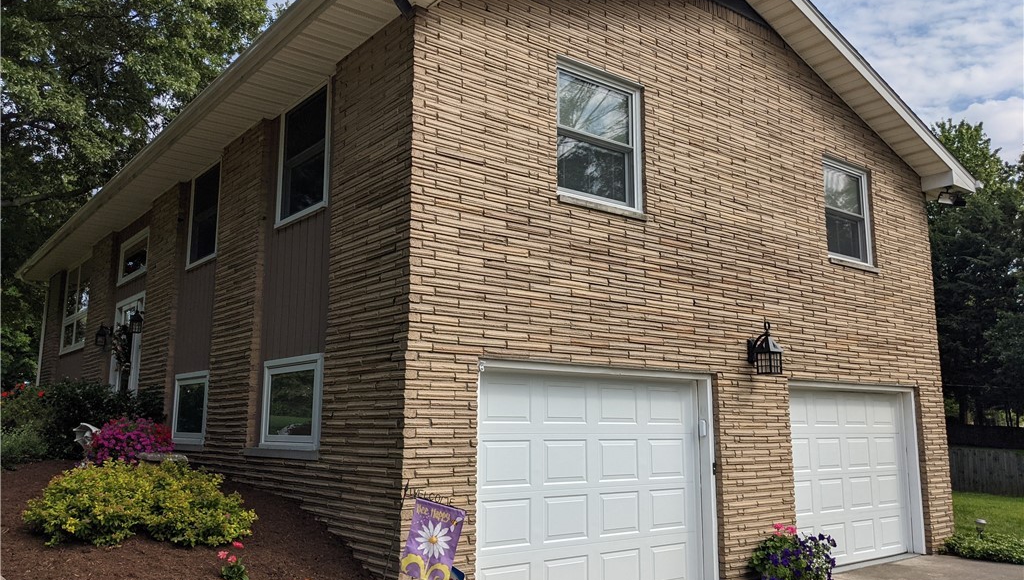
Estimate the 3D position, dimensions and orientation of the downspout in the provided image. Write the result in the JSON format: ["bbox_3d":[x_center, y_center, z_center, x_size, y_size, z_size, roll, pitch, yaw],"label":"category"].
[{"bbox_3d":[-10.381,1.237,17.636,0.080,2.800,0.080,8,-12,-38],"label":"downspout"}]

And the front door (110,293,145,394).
[{"bbox_3d":[-5.914,1.164,12.287,0.150,2.120,1.750,8,-12,-38],"label":"front door"}]

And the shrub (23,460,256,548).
[{"bbox_3d":[-2.637,1.517,5.700,1.500,0.570,1.000,4,-10,-24],"label":"shrub"}]

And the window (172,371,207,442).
[{"bbox_3d":[-3.784,1.405,9.484,0.110,0.800,1.280,8,-12,-38],"label":"window"}]

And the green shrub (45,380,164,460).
[{"bbox_3d":[-5.051,1.618,9.900,1.200,0.970,1.450,8,-12,-38],"label":"green shrub"}]

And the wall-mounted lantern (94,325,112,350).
[{"bbox_3d":[-6.622,0.771,12.947,0.260,0.450,0.200,8,-12,-38],"label":"wall-mounted lantern"}]

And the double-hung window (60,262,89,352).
[{"bbox_3d":[-8.532,0.342,15.713,0.110,1.700,2.550,8,-12,-38],"label":"double-hung window"}]

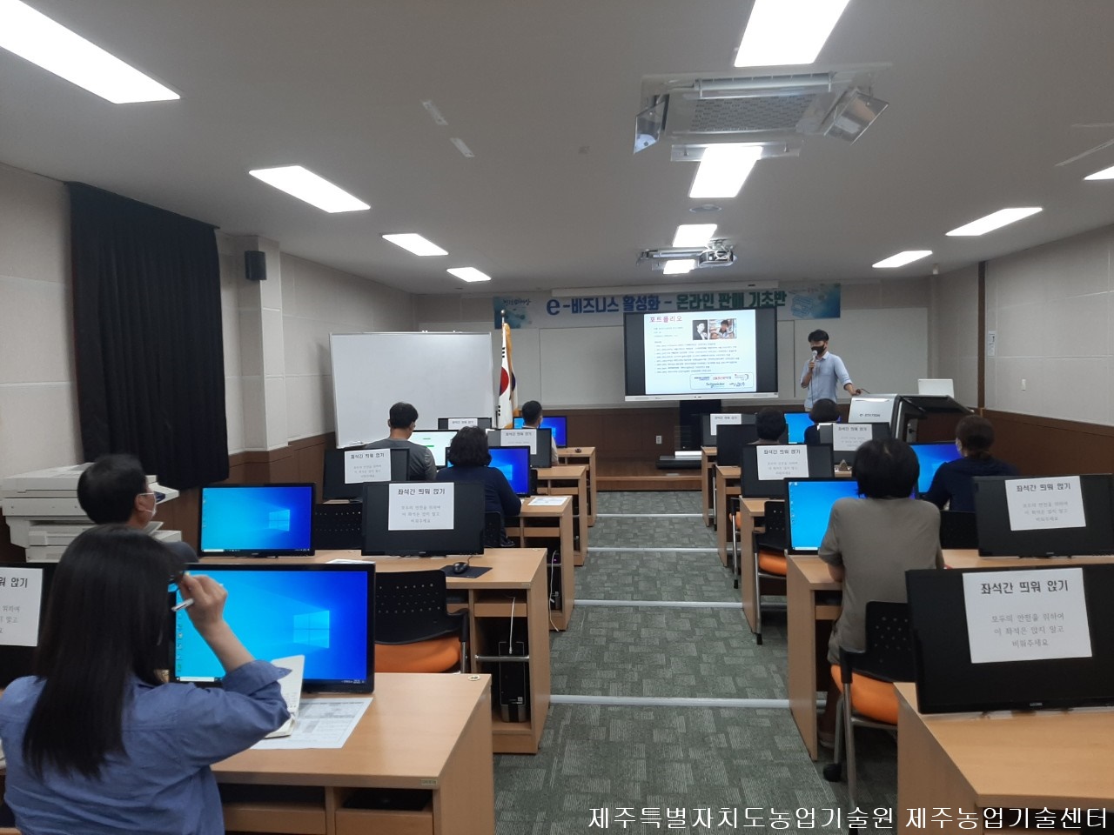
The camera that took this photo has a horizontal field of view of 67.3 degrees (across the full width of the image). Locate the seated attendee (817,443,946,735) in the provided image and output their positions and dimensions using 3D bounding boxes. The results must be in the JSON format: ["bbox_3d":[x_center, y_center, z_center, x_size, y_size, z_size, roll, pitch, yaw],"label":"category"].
[{"bbox_3d":[1.133,0.697,3.017,0.450,1.270,0.640,-1,3,6],"label":"seated attendee"}]

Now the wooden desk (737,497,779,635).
[{"bbox_3d":[1.939,0.849,4.948,1.600,0.705,0.580,-1,3,6],"label":"wooden desk"}]

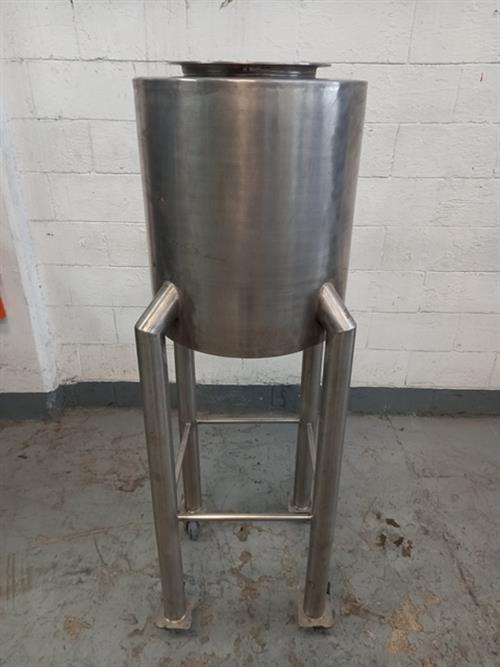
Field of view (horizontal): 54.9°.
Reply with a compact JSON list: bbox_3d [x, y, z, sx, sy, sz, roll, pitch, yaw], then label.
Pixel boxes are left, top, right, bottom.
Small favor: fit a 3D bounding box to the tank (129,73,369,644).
[{"bbox_3d":[-0.008,0.153,1.314,0.510,1.549,0.515,1,28,0],"label":"tank"}]

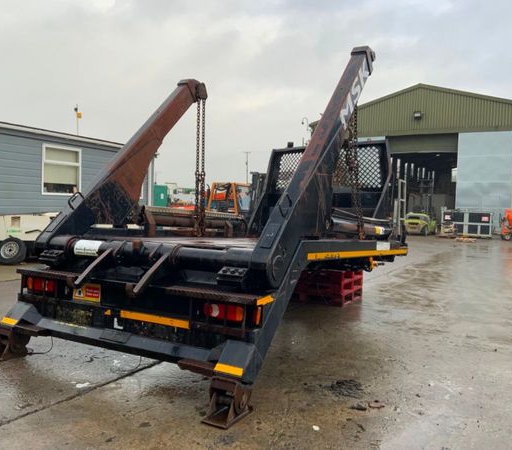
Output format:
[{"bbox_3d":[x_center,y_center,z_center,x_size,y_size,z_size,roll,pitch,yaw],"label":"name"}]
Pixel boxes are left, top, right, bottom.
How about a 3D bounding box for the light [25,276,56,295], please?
[{"bbox_3d":[-1.915,0.536,4.489,0.330,0.112,0.060,2,-1,30],"label":"light"}]

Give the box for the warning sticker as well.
[{"bbox_3d":[-1.424,0.577,4.236,0.325,0.150,0.010,2,-1,30],"label":"warning sticker"}]

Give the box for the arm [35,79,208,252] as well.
[{"bbox_3d":[-1.327,-0.677,5.774,0.220,0.690,3.240,2,46,30],"label":"arm"}]

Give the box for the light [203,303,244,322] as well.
[{"bbox_3d":[-0.224,0.613,3.522,0.330,0.112,0.060,2,-1,30],"label":"light"}]

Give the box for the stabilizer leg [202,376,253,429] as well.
[{"bbox_3d":[-0.176,1.126,3.274,0.188,0.240,0.330,3,3,30],"label":"stabilizer leg"}]

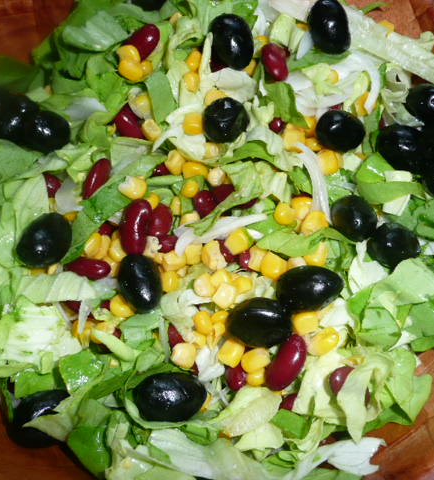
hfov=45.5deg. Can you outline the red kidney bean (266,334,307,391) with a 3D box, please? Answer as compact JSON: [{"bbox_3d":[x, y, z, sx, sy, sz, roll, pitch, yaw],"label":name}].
[{"bbox_3d":[0.025,0.043,0.183,0.010,0.010,0.021,29,74,9],"label":"red kidney bean"}]

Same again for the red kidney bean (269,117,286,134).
[{"bbox_3d":[0.026,-0.050,0.226,0.008,0.008,0.013,-12,44,-5],"label":"red kidney bean"}]

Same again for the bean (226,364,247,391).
[{"bbox_3d":[0.008,0.048,0.185,0.008,0.007,0.015,11,72,3],"label":"bean"}]

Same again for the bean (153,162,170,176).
[{"bbox_3d":[-0.023,-0.028,0.209,0.017,0.009,0.010,6,71,0],"label":"bean"}]

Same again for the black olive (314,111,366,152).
[{"bbox_3d":[0.051,-0.044,0.212,0.021,0.017,0.017,16,72,5],"label":"black olive"}]

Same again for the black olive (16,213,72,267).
[{"bbox_3d":[-0.066,0.000,0.197,0.018,0.018,0.023,42,76,12],"label":"black olive"}]

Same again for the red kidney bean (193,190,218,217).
[{"bbox_3d":[-0.004,-0.014,0.203,0.010,0.009,0.017,-42,78,-14],"label":"red kidney bean"}]

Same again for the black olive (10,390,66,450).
[{"bbox_3d":[-0.063,0.063,0.183,0.024,0.017,0.017,-27,82,-25],"label":"black olive"}]

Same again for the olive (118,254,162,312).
[{"bbox_3d":[-0.030,0.017,0.204,0.017,0.017,0.024,-21,72,-8],"label":"olive"}]

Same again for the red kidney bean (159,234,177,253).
[{"bbox_3d":[-0.018,0.001,0.201,0.015,0.008,0.009,-36,75,-11],"label":"red kidney bean"}]

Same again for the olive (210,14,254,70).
[{"bbox_3d":[0.006,-0.086,0.226,0.018,0.018,0.024,-14,110,7],"label":"olive"}]

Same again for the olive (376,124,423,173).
[{"bbox_3d":[0.075,-0.038,0.214,0.022,0.018,0.018,47,111,6],"label":"olive"}]

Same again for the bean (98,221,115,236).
[{"bbox_3d":[-0.043,-0.004,0.203,0.017,0.009,0.010,11,71,2],"label":"bean"}]

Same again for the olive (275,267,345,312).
[{"bbox_3d":[0.036,0.019,0.199,0.025,0.018,0.018,-9,71,-4],"label":"olive"}]

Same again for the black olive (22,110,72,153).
[{"bbox_3d":[-0.071,-0.045,0.217,0.022,0.018,0.018,17,71,20],"label":"black olive"}]

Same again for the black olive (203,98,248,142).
[{"bbox_3d":[0.004,-0.050,0.214,0.018,0.022,0.018,0,103,1],"label":"black olive"}]

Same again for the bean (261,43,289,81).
[{"bbox_3d":[0.026,-0.080,0.233,0.011,0.009,0.018,-14,71,-5],"label":"bean"}]

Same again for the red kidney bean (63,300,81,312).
[{"bbox_3d":[-0.053,0.024,0.193,0.016,0.007,0.008,32,75,10],"label":"red kidney bean"}]

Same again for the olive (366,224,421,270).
[{"bbox_3d":[0.069,0.003,0.204,0.018,0.018,0.022,-42,41,-14],"label":"olive"}]

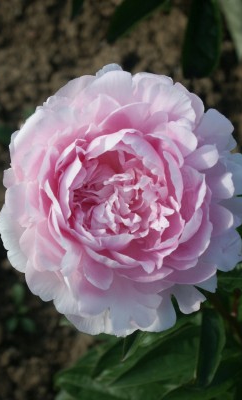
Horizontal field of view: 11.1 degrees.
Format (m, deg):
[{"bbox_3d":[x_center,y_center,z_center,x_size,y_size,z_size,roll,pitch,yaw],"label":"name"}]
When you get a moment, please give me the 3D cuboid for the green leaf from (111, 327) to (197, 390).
[{"bbox_3d":[0.025,0.103,0.825,0.084,0.017,0.036,-33,70,-5],"label":"green leaf"}]

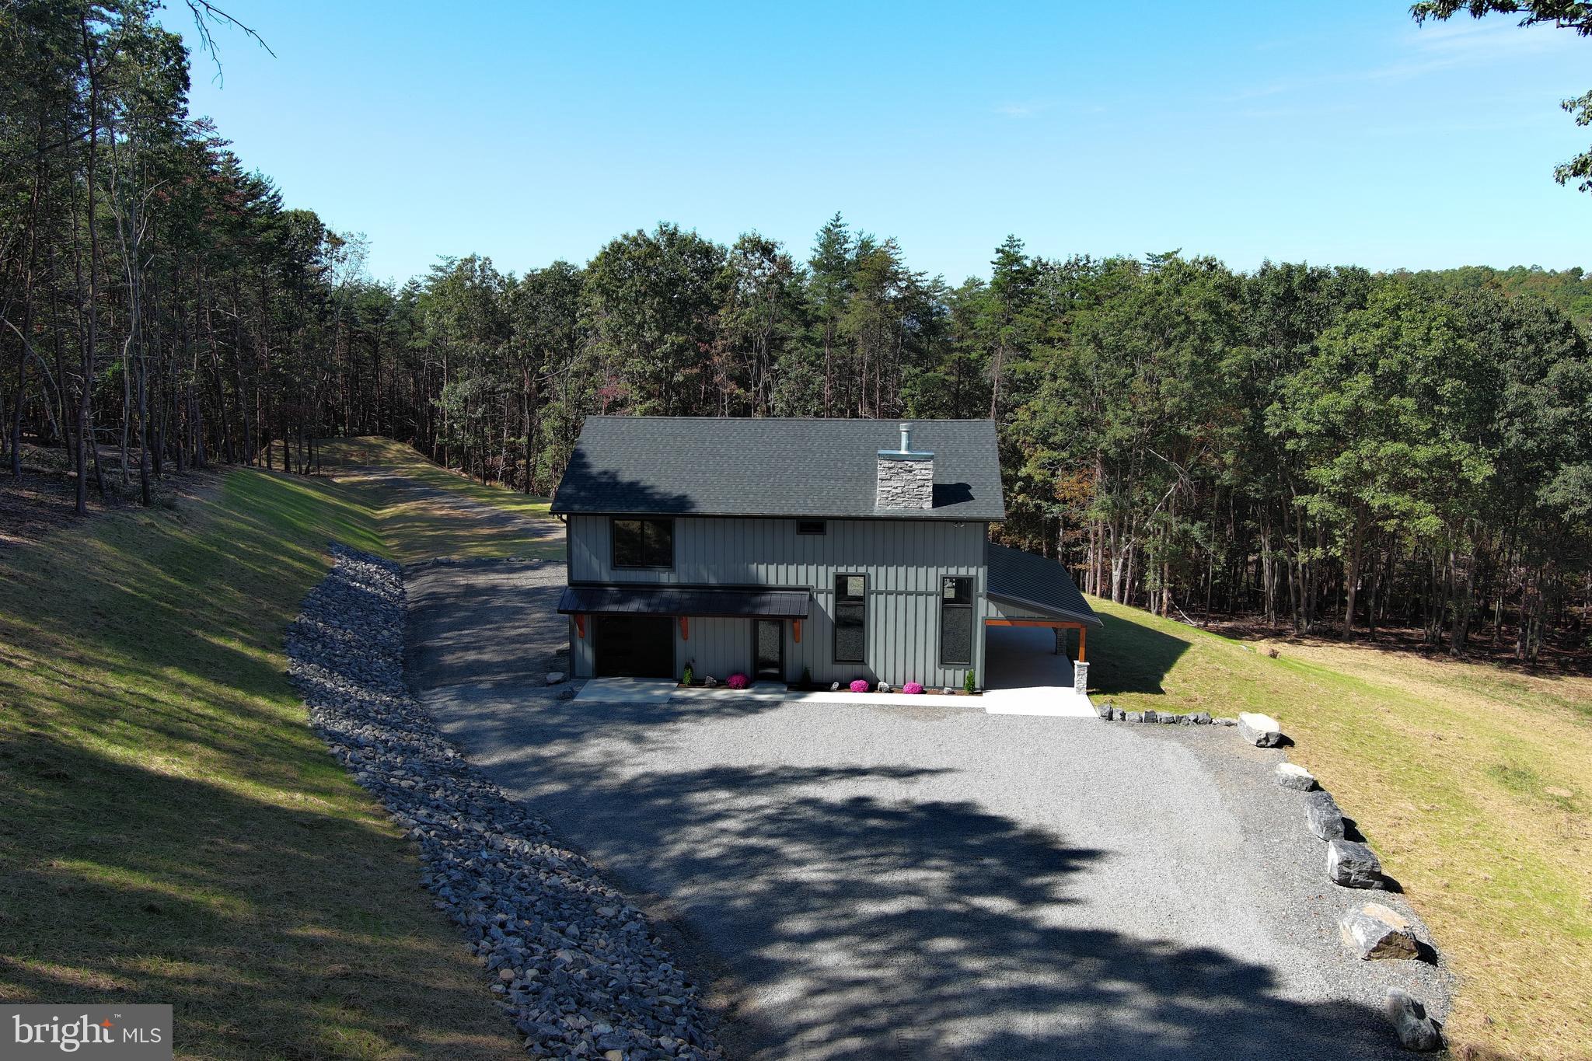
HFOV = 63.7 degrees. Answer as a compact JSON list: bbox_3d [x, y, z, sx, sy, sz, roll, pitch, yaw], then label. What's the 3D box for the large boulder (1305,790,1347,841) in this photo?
[{"bbox_3d":[11.934,6.503,28.942,0.660,0.569,1.422,2,9,12],"label":"large boulder"}]

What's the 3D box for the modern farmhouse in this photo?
[{"bbox_3d":[1.251,0.148,44.186,17.111,8.226,10.683,1,9,4],"label":"modern farmhouse"}]

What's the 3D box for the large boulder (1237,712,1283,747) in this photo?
[{"bbox_3d":[12.860,5.505,35.466,0.772,0.508,1.523,1,9,5],"label":"large boulder"}]

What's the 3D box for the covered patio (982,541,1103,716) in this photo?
[{"bbox_3d":[7.742,2.785,42.304,3.420,3.250,12.000,1,9,5],"label":"covered patio"}]

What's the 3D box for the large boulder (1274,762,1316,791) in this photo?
[{"bbox_3d":[12.374,6.121,31.786,0.762,0.406,0.863,2,9,8],"label":"large boulder"}]

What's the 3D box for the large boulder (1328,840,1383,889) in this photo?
[{"bbox_3d":[11.540,6.881,26.454,0.873,0.569,1.016,2,9,11],"label":"large boulder"}]

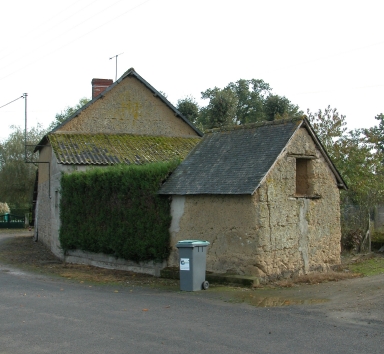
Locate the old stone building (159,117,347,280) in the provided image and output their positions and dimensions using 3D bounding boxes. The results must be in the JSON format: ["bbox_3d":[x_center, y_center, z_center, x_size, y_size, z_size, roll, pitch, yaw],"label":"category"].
[{"bbox_3d":[1.666,0.484,16.496,3.200,3.950,4.100,-1,-1,44],"label":"old stone building"}]

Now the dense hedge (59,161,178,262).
[{"bbox_3d":[-1.909,0.905,16.962,4.400,2.500,0.900,-1,-1,41],"label":"dense hedge"}]

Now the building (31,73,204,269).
[{"bbox_3d":[-2.639,-0.712,23.969,6.200,6.700,8.400,-1,-1,-20],"label":"building"}]

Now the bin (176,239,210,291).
[{"bbox_3d":[0.064,1.923,13.550,0.490,1.040,0.570,-1,-1,43],"label":"bin"}]

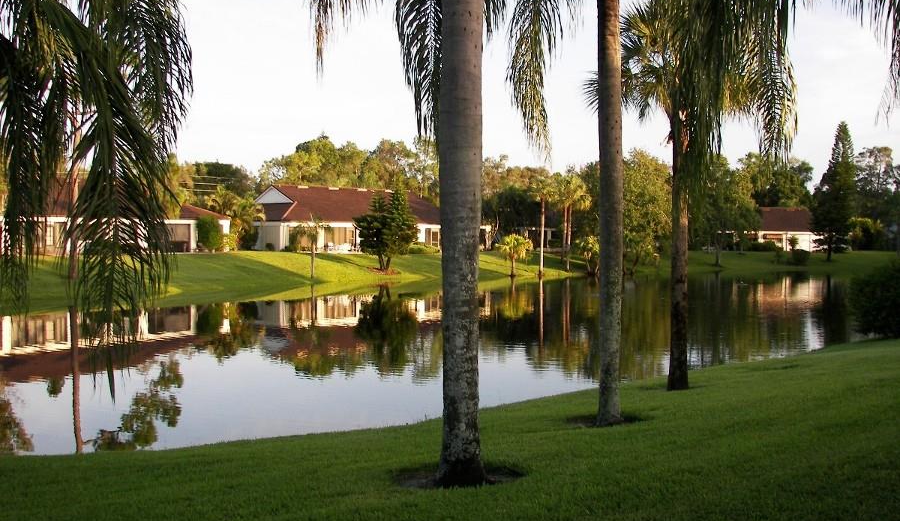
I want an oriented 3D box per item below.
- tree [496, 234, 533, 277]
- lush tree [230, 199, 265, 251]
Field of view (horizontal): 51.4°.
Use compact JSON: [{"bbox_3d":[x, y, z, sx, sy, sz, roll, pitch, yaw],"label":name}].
[{"bbox_3d":[5.616,-0.479,81.500,3.130,3.740,3.130,0,1,0],"label":"tree"},{"bbox_3d":[-18.606,-3.308,86.000,3.120,4.960,3.120,0,1,0],"label":"lush tree"}]

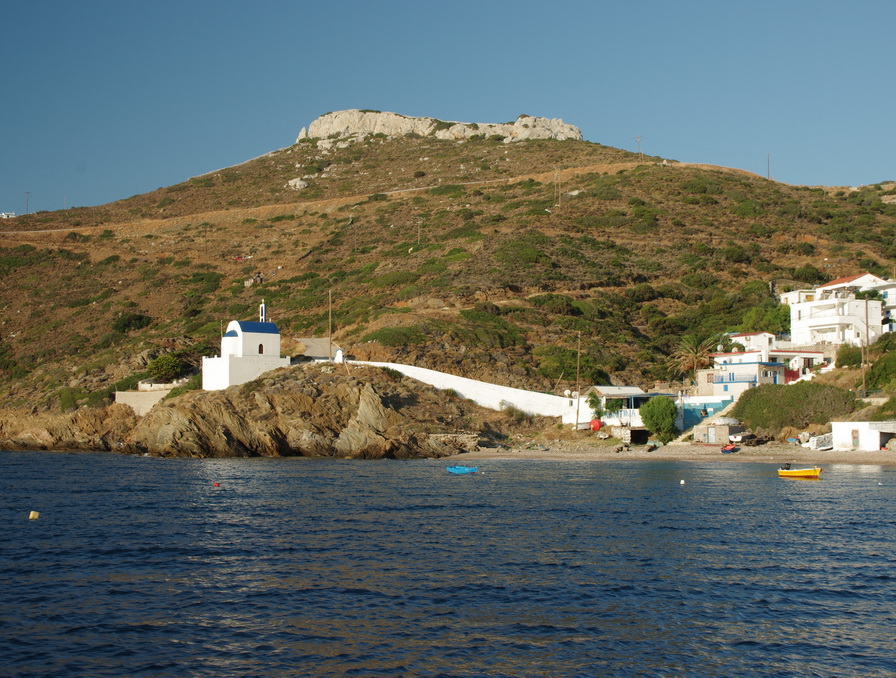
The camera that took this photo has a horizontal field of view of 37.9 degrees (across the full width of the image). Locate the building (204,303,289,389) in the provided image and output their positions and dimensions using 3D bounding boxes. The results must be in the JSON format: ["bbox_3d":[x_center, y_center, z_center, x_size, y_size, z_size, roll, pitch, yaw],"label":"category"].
[{"bbox_3d":[-27.420,1.200,177.890,9.600,11.300,6.900,3,-5,-41],"label":"building"}]

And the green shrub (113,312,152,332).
[{"bbox_3d":[-53.160,-2.780,220.000,6.500,3.500,5.800,1,-3,-13],"label":"green shrub"}]

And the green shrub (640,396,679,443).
[{"bbox_3d":[24.620,9.370,152.000,4.300,5.300,4.200,0,-3,9],"label":"green shrub"}]

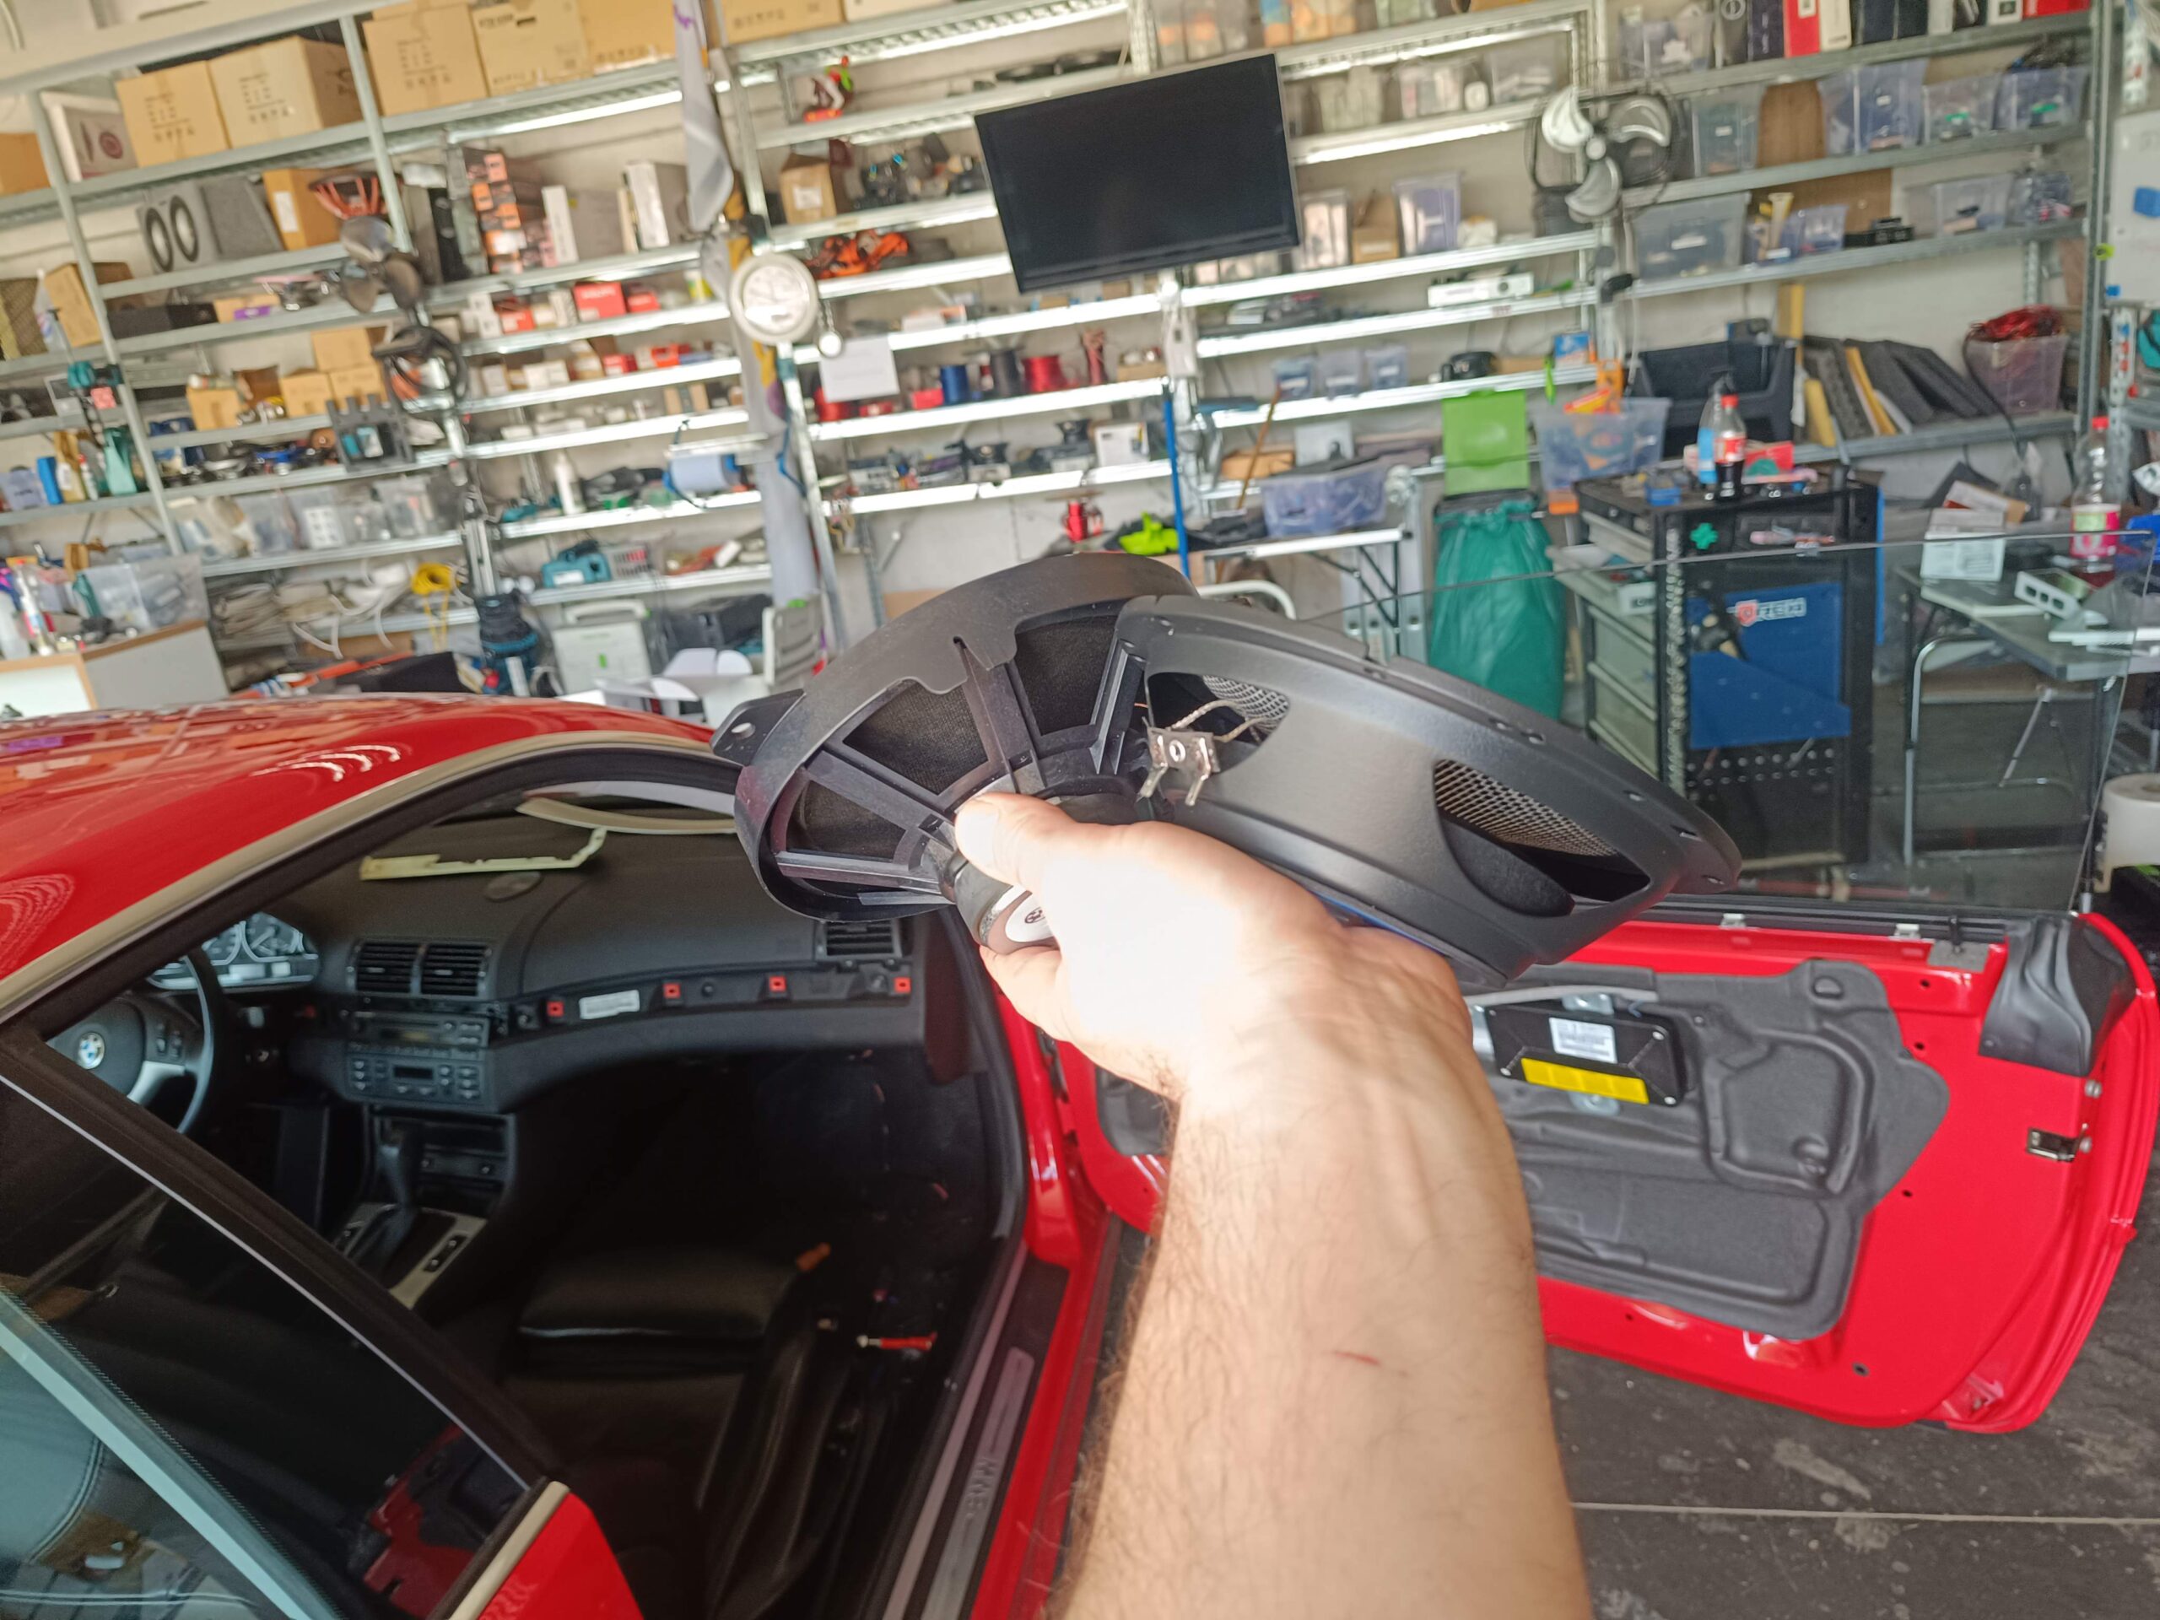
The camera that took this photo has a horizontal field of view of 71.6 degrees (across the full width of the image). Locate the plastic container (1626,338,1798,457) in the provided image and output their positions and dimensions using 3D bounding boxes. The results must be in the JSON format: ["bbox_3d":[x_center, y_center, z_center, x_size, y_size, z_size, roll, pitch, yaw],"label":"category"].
[{"bbox_3d":[1.975,-1.304,4.736,0.446,0.315,0.340,-4,17,15],"label":"plastic container"}]

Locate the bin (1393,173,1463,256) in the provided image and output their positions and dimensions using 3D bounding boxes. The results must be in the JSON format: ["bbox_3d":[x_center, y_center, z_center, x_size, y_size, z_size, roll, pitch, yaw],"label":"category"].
[{"bbox_3d":[1.096,-1.861,4.706,0.199,0.215,0.280,-4,17,15],"label":"bin"}]

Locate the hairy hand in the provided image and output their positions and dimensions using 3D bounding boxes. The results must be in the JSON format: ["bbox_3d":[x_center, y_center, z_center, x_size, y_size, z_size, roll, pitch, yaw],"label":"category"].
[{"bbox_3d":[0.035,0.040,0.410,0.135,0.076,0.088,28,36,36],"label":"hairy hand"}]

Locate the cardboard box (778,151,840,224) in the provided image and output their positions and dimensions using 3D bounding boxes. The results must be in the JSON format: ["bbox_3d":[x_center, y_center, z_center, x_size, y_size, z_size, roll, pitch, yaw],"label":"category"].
[{"bbox_3d":[-0.883,-2.070,5.033,0.174,0.197,0.140,-4,17,15],"label":"cardboard box"}]

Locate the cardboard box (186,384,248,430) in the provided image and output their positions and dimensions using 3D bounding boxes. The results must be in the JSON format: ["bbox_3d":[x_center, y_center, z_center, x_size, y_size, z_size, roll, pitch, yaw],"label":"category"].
[{"bbox_3d":[-2.912,-1.392,5.151,0.192,0.132,0.150,-4,18,13],"label":"cardboard box"}]

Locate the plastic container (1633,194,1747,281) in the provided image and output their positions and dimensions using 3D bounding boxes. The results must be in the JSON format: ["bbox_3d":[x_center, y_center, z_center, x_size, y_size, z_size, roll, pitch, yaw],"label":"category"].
[{"bbox_3d":[1.846,-1.735,4.569,0.303,0.203,0.280,-4,17,15],"label":"plastic container"}]

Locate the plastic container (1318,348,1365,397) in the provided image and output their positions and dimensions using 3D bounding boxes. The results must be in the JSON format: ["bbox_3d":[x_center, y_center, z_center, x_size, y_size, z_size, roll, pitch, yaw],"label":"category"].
[{"bbox_3d":[0.785,-1.305,4.463,0.132,0.116,0.180,-4,18,13],"label":"plastic container"}]

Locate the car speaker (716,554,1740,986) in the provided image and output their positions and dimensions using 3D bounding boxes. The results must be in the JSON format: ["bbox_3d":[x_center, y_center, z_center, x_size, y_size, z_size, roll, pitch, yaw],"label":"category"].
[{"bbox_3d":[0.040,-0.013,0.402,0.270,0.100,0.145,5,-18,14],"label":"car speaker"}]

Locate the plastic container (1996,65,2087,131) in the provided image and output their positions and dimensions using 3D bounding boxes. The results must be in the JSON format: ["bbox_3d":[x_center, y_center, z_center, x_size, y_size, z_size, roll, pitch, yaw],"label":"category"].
[{"bbox_3d":[2.518,-1.871,3.968,0.171,0.129,0.260,-4,18,13],"label":"plastic container"}]

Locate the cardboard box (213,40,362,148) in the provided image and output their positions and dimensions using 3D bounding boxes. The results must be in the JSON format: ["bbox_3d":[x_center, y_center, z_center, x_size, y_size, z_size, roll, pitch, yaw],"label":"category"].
[{"bbox_3d":[-2.529,-2.306,4.876,0.337,0.261,0.360,-4,18,13],"label":"cardboard box"}]

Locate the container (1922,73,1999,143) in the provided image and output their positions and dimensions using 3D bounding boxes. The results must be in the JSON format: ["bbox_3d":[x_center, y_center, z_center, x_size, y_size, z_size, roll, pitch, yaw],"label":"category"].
[{"bbox_3d":[2.317,-1.862,4.011,0.176,0.129,0.260,-4,18,13],"label":"container"}]

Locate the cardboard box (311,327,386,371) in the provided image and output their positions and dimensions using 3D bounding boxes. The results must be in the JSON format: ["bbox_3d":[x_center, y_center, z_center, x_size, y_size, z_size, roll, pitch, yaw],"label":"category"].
[{"bbox_3d":[-2.411,-1.542,4.995,0.208,0.122,0.140,-4,18,13],"label":"cardboard box"}]

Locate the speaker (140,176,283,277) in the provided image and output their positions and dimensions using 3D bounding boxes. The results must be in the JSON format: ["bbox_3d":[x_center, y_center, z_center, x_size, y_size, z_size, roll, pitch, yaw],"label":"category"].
[{"bbox_3d":[-3.349,-2.204,5.761,0.480,0.290,0.250,5,21,37],"label":"speaker"}]

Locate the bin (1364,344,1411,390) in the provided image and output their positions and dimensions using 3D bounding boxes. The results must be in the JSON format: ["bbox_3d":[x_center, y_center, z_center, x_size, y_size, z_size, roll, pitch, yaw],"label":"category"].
[{"bbox_3d":[0.996,-1.432,4.824,0.132,0.124,0.190,-4,17,15],"label":"bin"}]

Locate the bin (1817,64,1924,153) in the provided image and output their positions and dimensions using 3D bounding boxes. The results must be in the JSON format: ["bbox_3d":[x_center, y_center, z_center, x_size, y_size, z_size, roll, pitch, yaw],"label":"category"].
[{"bbox_3d":[2.326,-2.036,4.398,0.184,0.226,0.380,-4,17,15],"label":"bin"}]

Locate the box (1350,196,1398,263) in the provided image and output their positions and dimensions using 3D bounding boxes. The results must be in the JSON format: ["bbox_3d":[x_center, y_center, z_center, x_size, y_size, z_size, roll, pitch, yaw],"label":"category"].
[{"bbox_3d":[0.849,-1.669,4.309,0.125,0.176,0.150,-4,18,13],"label":"box"}]

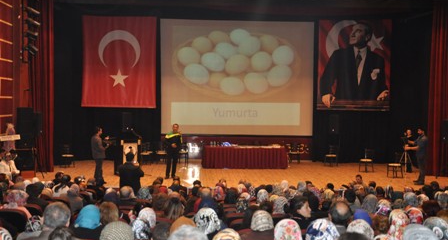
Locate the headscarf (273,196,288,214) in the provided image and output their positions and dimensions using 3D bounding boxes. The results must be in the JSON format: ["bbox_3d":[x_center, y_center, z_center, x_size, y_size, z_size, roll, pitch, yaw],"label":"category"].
[{"bbox_3d":[0.765,1.161,8.101,0.205,0.260,0.240,1,0,-3],"label":"headscarf"}]

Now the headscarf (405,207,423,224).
[{"bbox_3d":[2.003,1.048,6.301,0.200,0.250,0.240,1,0,-11],"label":"headscarf"}]

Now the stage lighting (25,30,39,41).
[{"bbox_3d":[-5.735,-2.520,17.800,0.320,0.320,0.420,3,-21,47],"label":"stage lighting"}]

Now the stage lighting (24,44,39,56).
[{"bbox_3d":[-5.735,-2.102,17.800,0.320,0.320,0.420,3,-28,47],"label":"stage lighting"}]

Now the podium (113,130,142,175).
[{"bbox_3d":[-3.056,1.098,19.000,0.750,1.400,0.580,0,2,-25],"label":"podium"}]

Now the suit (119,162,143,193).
[{"bbox_3d":[-2.222,1.404,14.314,0.580,0.820,0.380,1,2,6],"label":"suit"}]

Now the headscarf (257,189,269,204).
[{"bbox_3d":[0.656,1.313,10.201,0.200,0.250,0.240,1,0,-3],"label":"headscarf"}]

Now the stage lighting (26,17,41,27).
[{"bbox_3d":[-5.681,-2.908,17.800,0.320,0.320,0.420,3,-18,46],"label":"stage lighting"}]

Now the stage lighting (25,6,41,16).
[{"bbox_3d":[-6.417,-3.659,20.000,0.550,0.300,0.300,30,-16,-31],"label":"stage lighting"}]

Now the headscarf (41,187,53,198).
[{"bbox_3d":[-2.849,1.224,9.604,0.210,0.260,0.250,1,2,6],"label":"headscarf"}]

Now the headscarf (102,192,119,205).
[{"bbox_3d":[-1.585,1.148,8.404,0.220,0.270,0.250,1,2,3],"label":"headscarf"}]

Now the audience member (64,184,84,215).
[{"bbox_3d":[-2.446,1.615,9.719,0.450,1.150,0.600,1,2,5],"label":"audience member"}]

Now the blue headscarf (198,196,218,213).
[{"bbox_3d":[-0.197,1.053,7.303,0.220,0.270,0.250,1,2,-2],"label":"blue headscarf"}]

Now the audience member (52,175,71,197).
[{"bbox_3d":[-3.601,1.816,13.467,0.480,1.170,0.650,2,2,14],"label":"audience member"}]

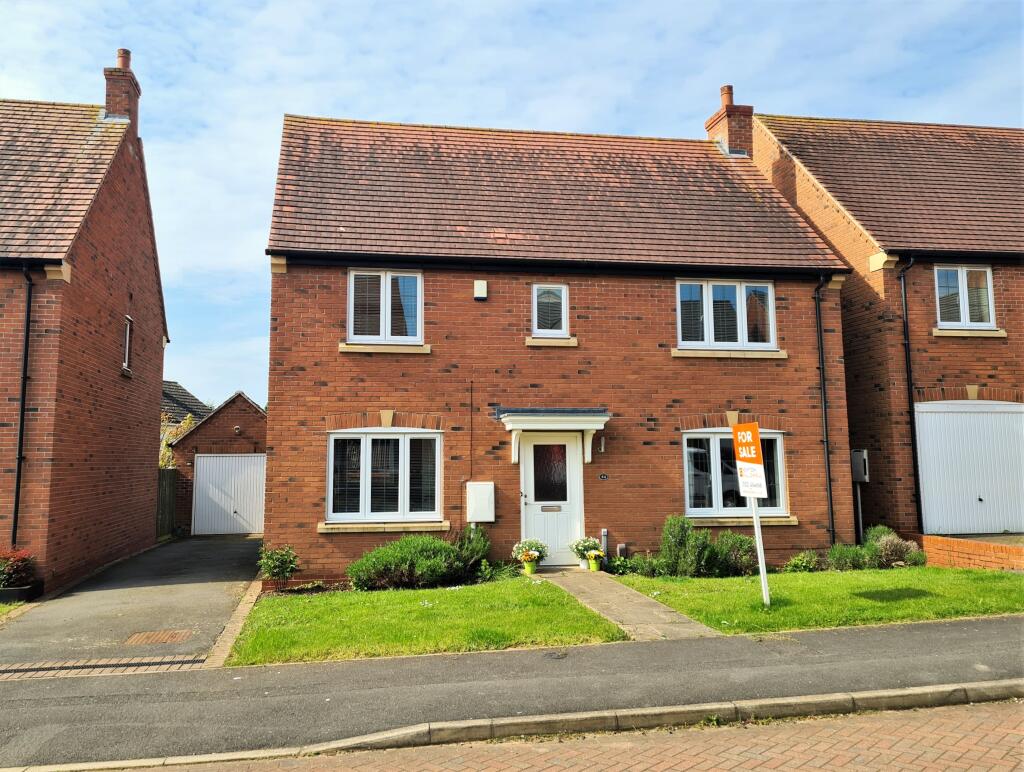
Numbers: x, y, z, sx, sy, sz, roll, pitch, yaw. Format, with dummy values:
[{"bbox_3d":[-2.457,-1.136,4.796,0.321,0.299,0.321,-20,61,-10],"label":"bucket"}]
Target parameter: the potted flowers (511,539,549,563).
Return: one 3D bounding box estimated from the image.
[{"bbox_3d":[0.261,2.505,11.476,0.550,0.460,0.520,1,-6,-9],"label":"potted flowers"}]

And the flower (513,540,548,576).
[{"bbox_3d":[0.266,2.469,11.123,0.520,0.460,0.480,1,-7,-8],"label":"flower"}]

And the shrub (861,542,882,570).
[{"bbox_3d":[5.757,2.693,12.326,0.370,0.440,0.370,1,-7,-8],"label":"shrub"}]

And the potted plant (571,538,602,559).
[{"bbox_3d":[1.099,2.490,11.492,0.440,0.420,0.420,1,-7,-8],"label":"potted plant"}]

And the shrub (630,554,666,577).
[{"bbox_3d":[2.045,2.689,11.542,0.543,0.316,0.480,0,-7,-7],"label":"shrub"}]

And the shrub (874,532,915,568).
[{"bbox_3d":[6.023,2.590,12.135,0.660,0.545,0.600,0,-7,-7],"label":"shrub"}]

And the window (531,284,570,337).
[{"bbox_3d":[0.608,-1.216,12.325,0.612,0.862,0.100,1,-6,-9],"label":"window"}]

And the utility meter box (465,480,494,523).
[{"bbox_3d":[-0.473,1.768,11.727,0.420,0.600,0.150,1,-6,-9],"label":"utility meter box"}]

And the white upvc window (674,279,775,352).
[{"bbox_3d":[3.559,-1.186,12.786,1.740,1.165,0.100,1,-6,-9],"label":"white upvc window"}]

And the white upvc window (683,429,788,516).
[{"bbox_3d":[3.629,1.404,12.471,1.798,1.439,0.100,0,-7,-7],"label":"white upvc window"}]

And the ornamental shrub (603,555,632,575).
[{"bbox_3d":[1.593,2.692,11.587,0.430,0.260,0.380,1,-7,-8],"label":"ornamental shrub"}]

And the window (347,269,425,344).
[{"bbox_3d":[-1.988,-1.241,12.103,1.191,1.232,0.100,0,-7,-7],"label":"window"}]

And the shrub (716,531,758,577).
[{"bbox_3d":[3.415,2.542,11.761,0.640,0.660,0.580,1,-7,-8],"label":"shrub"}]

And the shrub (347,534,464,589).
[{"bbox_3d":[-1.530,2.505,11.072,1.620,0.733,0.950,1,-6,-9],"label":"shrub"}]

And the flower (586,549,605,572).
[{"bbox_3d":[1.235,2.575,11.398,0.270,0.338,0.270,1,-6,-9],"label":"flower"}]

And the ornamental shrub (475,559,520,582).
[{"bbox_3d":[-0.198,2.686,11.283,0.630,0.316,0.500,1,-6,-9],"label":"ornamental shrub"}]

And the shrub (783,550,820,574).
[{"bbox_3d":[4.483,2.718,11.934,0.608,0.327,0.500,0,-7,-7],"label":"shrub"}]

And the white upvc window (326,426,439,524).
[{"bbox_3d":[-1.908,1.333,11.633,1.730,1.400,0.120,1,-7,-8],"label":"white upvc window"}]

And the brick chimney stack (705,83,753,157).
[{"bbox_3d":[4.768,-5.660,16.865,0.600,1.870,1.080,1,-7,-8],"label":"brick chimney stack"}]

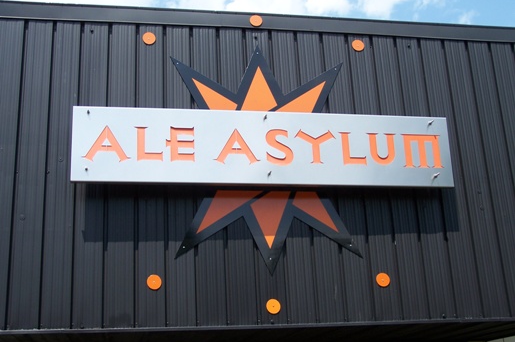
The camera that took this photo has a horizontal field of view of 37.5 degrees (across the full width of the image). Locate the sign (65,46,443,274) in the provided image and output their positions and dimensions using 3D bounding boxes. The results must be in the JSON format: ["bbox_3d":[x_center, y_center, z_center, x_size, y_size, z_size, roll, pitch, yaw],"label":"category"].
[{"bbox_3d":[0.106,-0.235,8.025,4.021,2.666,0.280,1,-21,-10],"label":"sign"}]

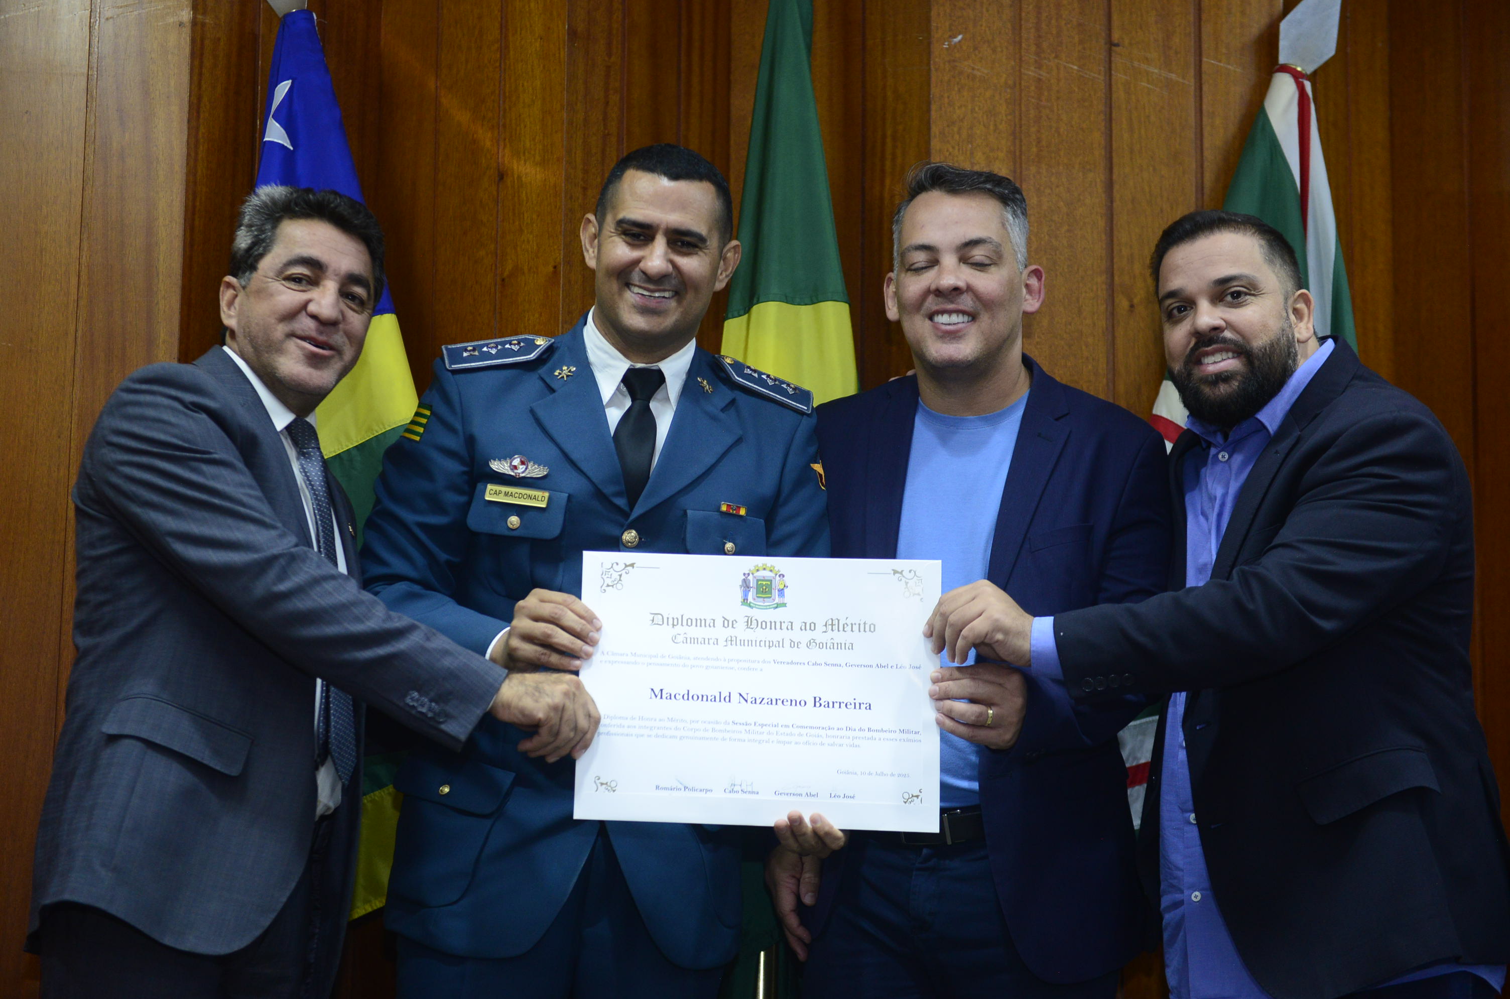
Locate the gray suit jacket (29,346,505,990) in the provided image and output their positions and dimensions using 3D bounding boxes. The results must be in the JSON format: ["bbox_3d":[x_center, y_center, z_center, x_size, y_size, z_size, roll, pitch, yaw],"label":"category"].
[{"bbox_3d":[-0.550,0.190,2.890,0.520,0.730,0.500,-5,-9,36],"label":"gray suit jacket"}]

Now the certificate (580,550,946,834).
[{"bbox_3d":[0.004,0.209,2.850,0.405,0.298,0.015,1,-9,4],"label":"certificate"}]

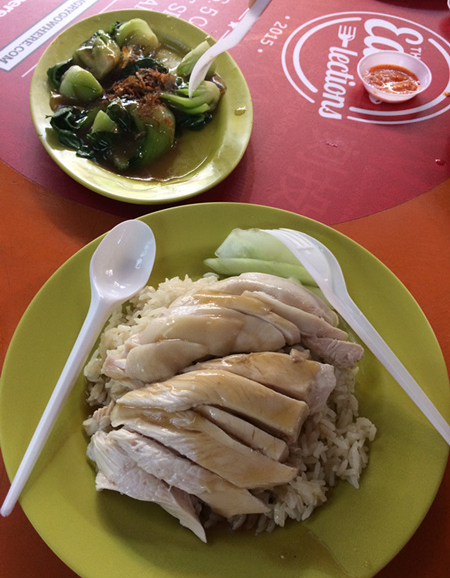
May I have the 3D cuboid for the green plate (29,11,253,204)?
[{"bbox_3d":[-0.068,-0.150,0.425,0.168,0.027,0.239,-16,58,-9],"label":"green plate"}]

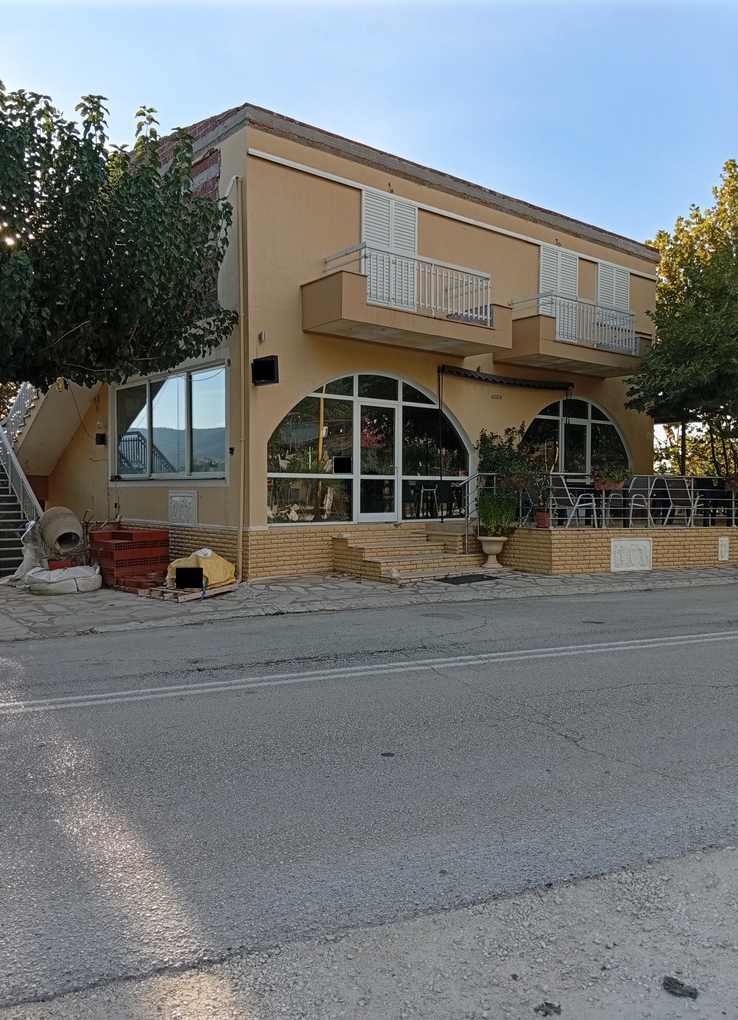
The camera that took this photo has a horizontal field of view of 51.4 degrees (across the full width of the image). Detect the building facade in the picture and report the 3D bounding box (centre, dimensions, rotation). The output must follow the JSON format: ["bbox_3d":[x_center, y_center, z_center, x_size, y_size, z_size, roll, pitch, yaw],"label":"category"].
[{"bbox_3d":[-0.649,-3.389,21.200,13.800,8.600,12.600,-2,2,-39],"label":"building facade"}]

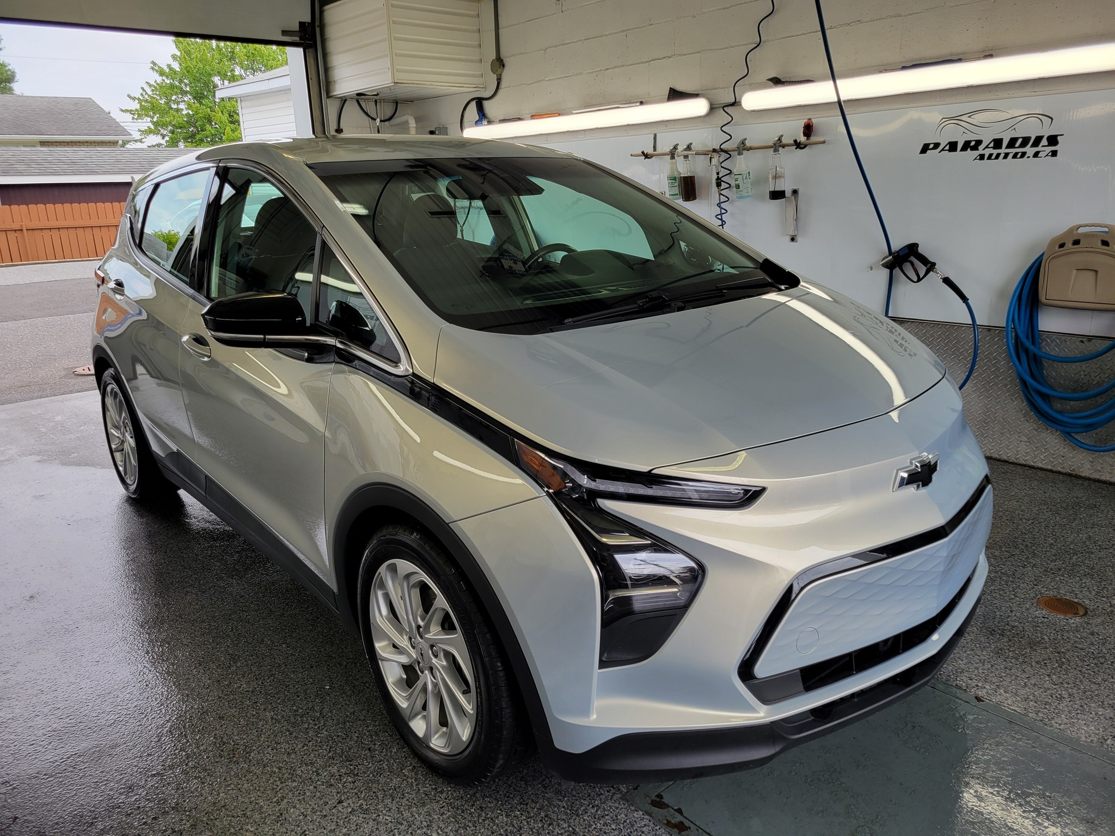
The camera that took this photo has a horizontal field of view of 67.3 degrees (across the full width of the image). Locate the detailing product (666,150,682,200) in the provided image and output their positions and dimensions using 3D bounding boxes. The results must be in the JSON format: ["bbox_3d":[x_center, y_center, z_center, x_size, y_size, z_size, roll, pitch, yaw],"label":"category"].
[{"bbox_3d":[0.712,-1.501,5.117,0.100,0.310,0.095,-26,27,-34],"label":"detailing product"}]

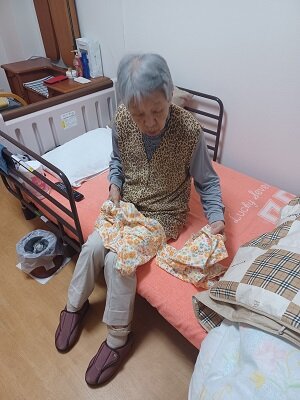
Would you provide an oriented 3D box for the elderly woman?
[{"bbox_3d":[-0.036,0.103,1.135,0.570,1.161,0.799,14,38,22],"label":"elderly woman"}]

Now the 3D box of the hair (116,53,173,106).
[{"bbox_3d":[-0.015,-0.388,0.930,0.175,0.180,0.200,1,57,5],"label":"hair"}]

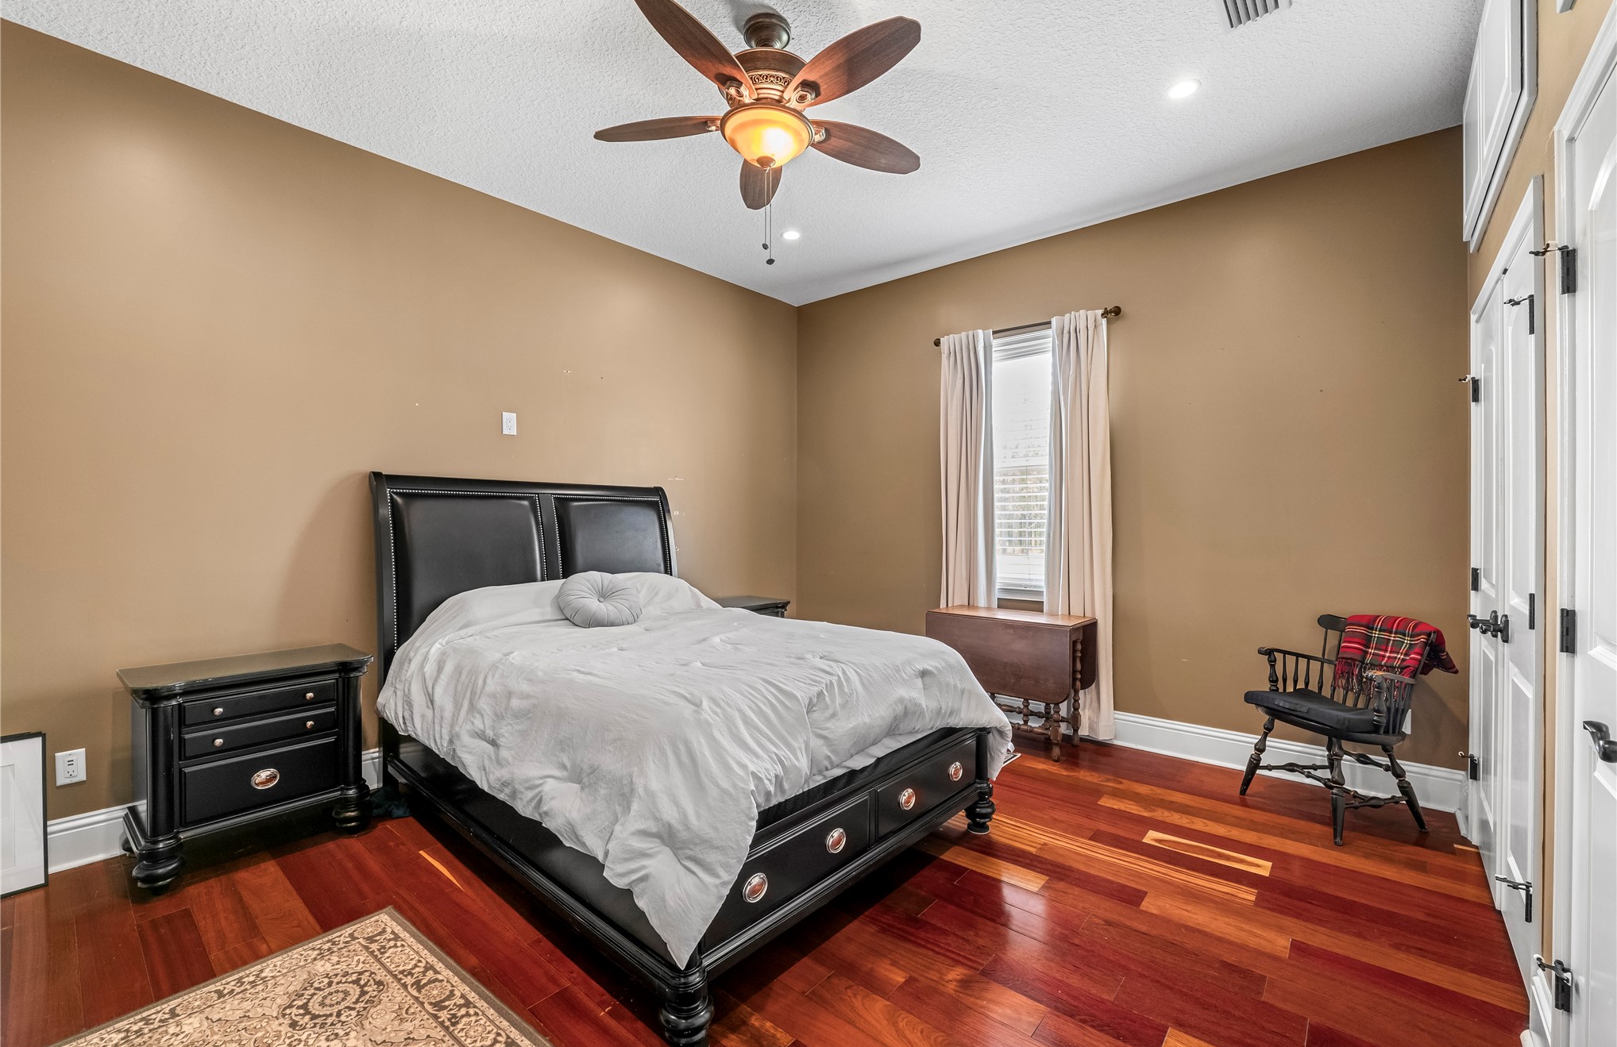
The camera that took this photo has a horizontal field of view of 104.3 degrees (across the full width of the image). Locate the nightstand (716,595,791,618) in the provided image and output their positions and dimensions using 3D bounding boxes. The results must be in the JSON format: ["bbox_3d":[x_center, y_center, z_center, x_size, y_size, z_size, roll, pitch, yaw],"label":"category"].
[{"bbox_3d":[-0.532,0.905,4.346,0.438,0.716,0.704,0,0,42],"label":"nightstand"}]

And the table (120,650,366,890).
[{"bbox_3d":[-2.222,0.915,2.501,0.438,0.716,0.704,0,0,42],"label":"table"}]

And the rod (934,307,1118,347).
[{"bbox_3d":[1.317,-1.221,3.934,1.175,0.064,0.099,0,0,39],"label":"rod"}]

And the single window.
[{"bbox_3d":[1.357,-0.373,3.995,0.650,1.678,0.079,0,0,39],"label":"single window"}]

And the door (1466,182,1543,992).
[{"bbox_3d":[2.345,0.211,2.142,0.054,2.128,1.280,0,0,42],"label":"door"}]

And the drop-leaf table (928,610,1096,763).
[{"bbox_3d":[1.179,0.904,3.688,0.877,0.731,0.433,0,0,41],"label":"drop-leaf table"}]

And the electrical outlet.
[{"bbox_3d":[-2.709,0.899,2.309,0.010,0.117,0.072,0,0,42],"label":"electrical outlet"}]

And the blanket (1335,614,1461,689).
[{"bbox_3d":[2.584,0.572,2.803,0.227,0.271,0.384,0,0,-10],"label":"blanket"}]

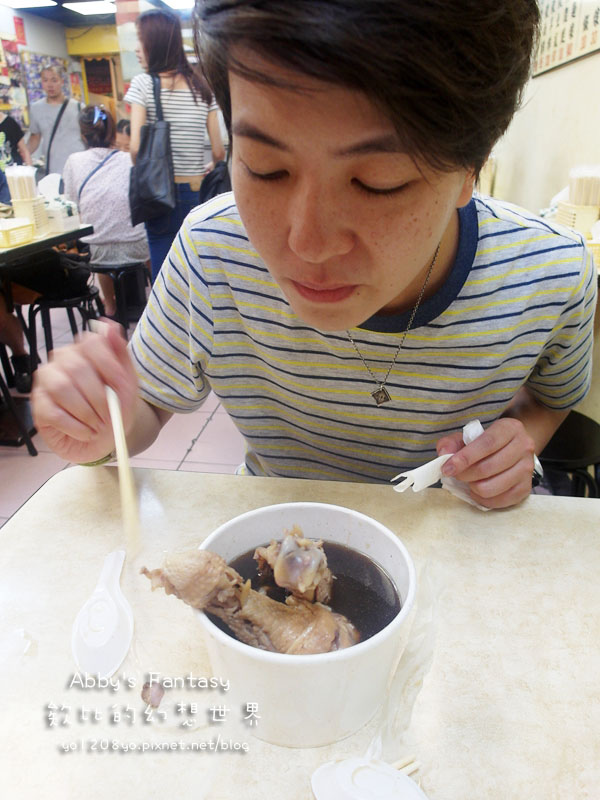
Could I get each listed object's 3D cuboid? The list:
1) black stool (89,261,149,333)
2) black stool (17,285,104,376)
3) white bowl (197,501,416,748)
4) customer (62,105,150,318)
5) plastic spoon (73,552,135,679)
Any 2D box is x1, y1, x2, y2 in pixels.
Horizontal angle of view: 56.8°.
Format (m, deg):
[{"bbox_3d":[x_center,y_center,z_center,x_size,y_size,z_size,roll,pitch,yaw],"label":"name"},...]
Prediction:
[{"bbox_3d":[-1.010,-0.551,3.202,0.350,0.460,0.350,3,26,7],"label":"black stool"},{"bbox_3d":[-1.070,-0.295,2.659,0.350,0.460,0.350,3,26,7],"label":"black stool"},{"bbox_3d":[0.002,0.145,0.374,0.142,0.087,0.142,-1,25,0],"label":"white bowl"},{"bbox_3d":[-1.010,-0.960,3.141,0.460,1.250,0.680,-3,25,-5],"label":"customer"},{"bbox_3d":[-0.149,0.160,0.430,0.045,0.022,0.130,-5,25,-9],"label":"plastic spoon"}]

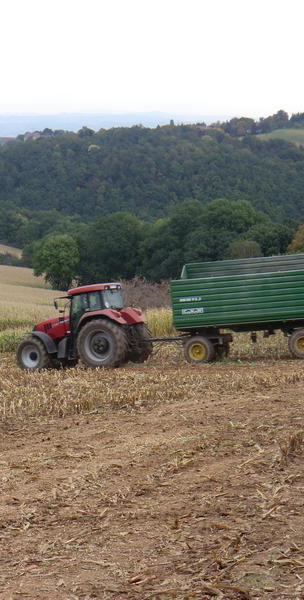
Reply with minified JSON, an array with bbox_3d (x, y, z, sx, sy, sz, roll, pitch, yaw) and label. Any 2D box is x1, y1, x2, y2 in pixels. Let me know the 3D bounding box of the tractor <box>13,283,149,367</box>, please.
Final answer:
[{"bbox_3d":[-2.488,1.069,56.021,4.800,3.008,2.520,-5,0,28],"label":"tractor"}]

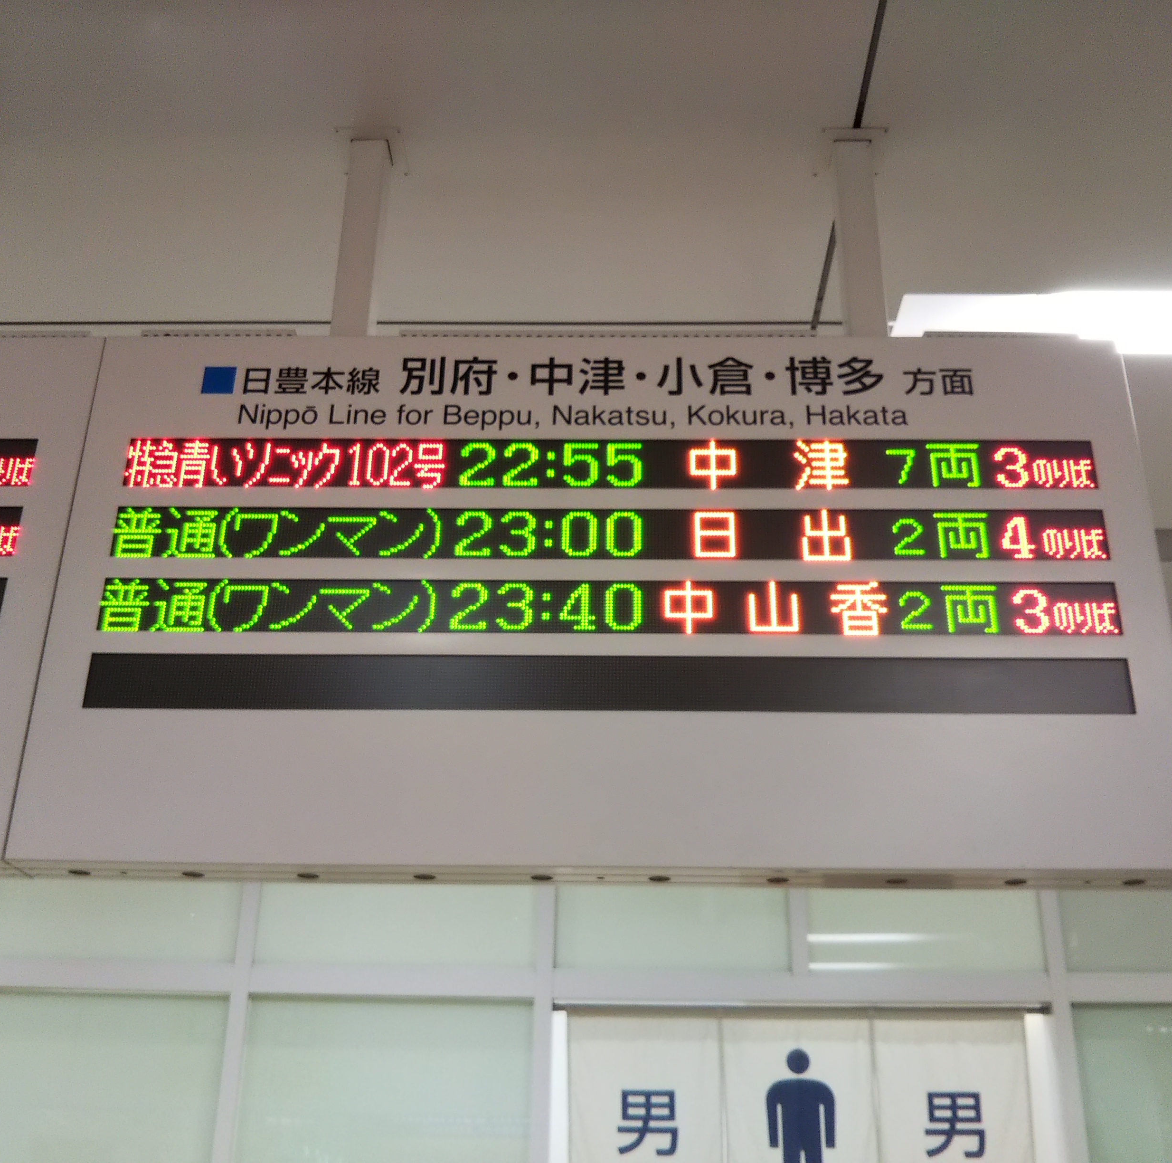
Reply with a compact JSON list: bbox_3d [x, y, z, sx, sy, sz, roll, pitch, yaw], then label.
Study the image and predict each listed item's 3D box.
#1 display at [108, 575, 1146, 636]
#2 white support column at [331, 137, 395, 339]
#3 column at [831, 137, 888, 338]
[{"bbox_3d":[0.043,0.063,2.927,2.202,0.124,0.050,0,-25,1],"label":"display"},{"bbox_3d":[-0.571,-0.841,3.432,0.091,0.646,0.086,0,-25,1],"label":"white support column"},{"bbox_3d":[0.692,-0.836,3.400,0.091,0.646,0.086,0,-25,1],"label":"column"}]

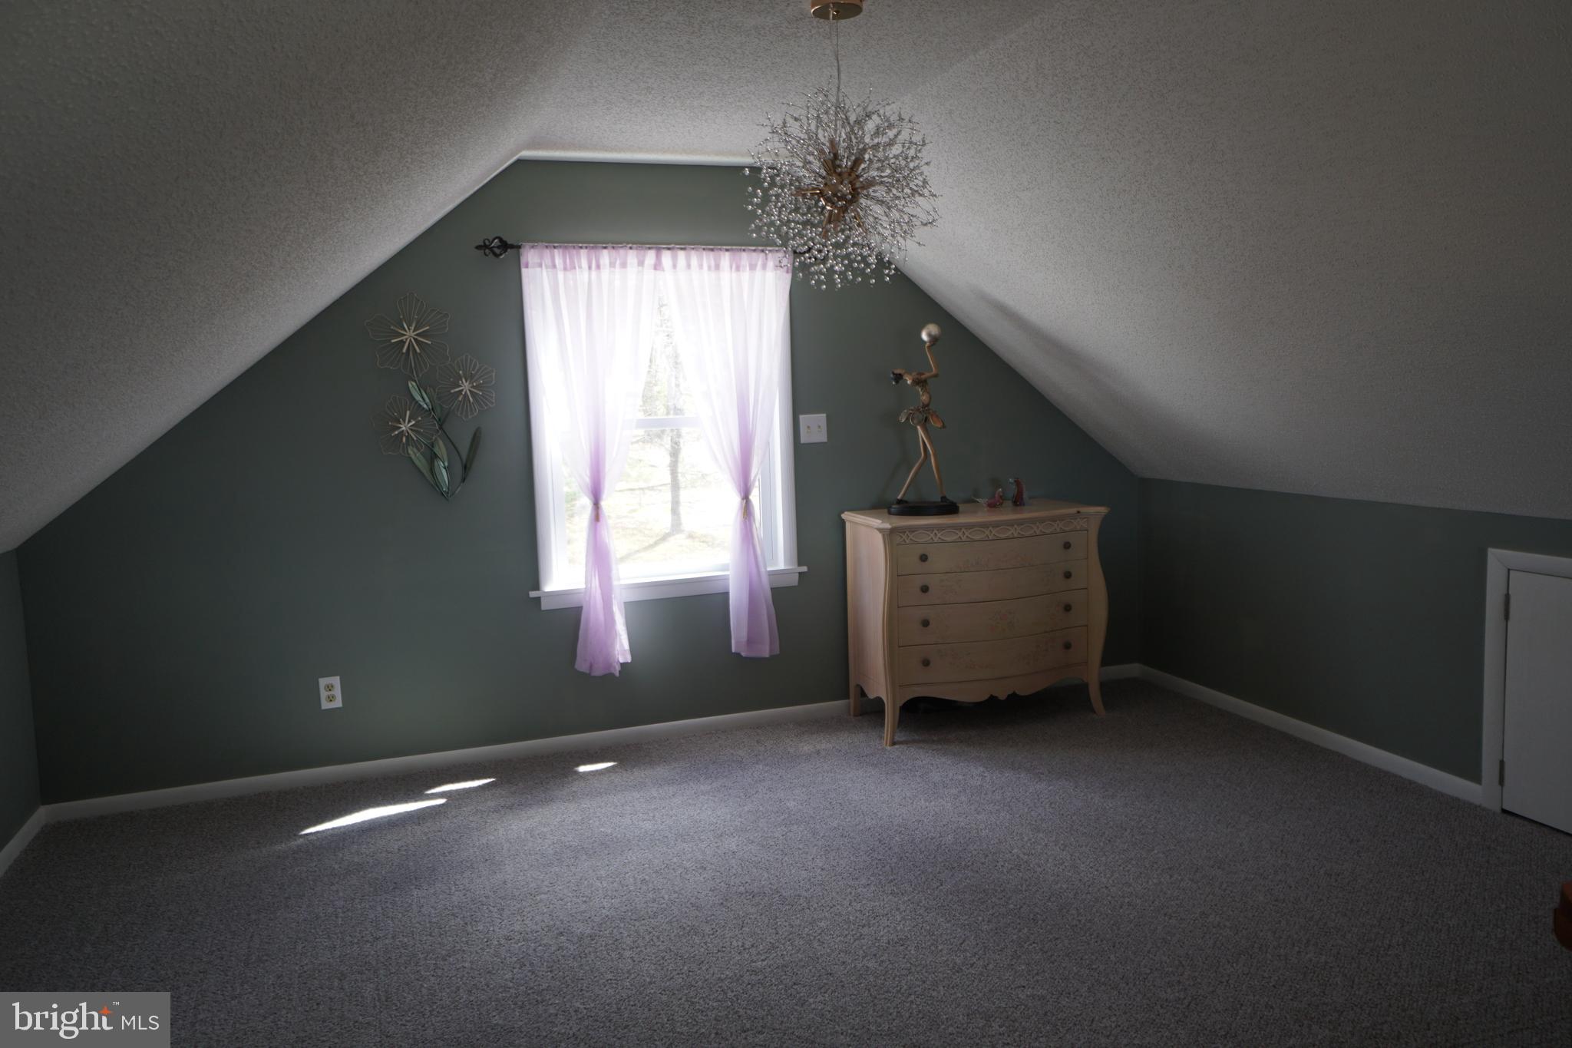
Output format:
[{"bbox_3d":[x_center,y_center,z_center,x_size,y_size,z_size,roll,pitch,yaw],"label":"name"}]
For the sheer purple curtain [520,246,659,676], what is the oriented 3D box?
[{"bbox_3d":[-0.689,-0.220,4.125,0.516,1.640,0.090,-4,7,-18],"label":"sheer purple curtain"}]

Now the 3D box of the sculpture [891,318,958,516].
[{"bbox_3d":[0.547,-0.421,4.384,0.287,0.757,0.180,-3,7,-6],"label":"sculpture"}]

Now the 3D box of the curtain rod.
[{"bbox_3d":[-0.469,-1.038,4.120,1.362,0.077,0.090,-4,7,-18],"label":"curtain rod"}]

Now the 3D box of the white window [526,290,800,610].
[{"bbox_3d":[-0.470,-0.360,4.280,1.096,1.314,0.110,-4,7,-18],"label":"white window"}]

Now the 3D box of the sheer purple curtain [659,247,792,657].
[{"bbox_3d":[-0.198,-0.266,4.286,0.537,1.618,0.090,-4,7,-18],"label":"sheer purple curtain"}]

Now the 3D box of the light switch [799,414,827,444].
[{"bbox_3d":[0.117,-0.390,4.467,0.115,0.117,0.016,-4,7,-18],"label":"light switch"}]

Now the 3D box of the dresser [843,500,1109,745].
[{"bbox_3d":[0.773,0.373,4.434,0.995,0.854,0.535,-4,7,-18],"label":"dresser"}]

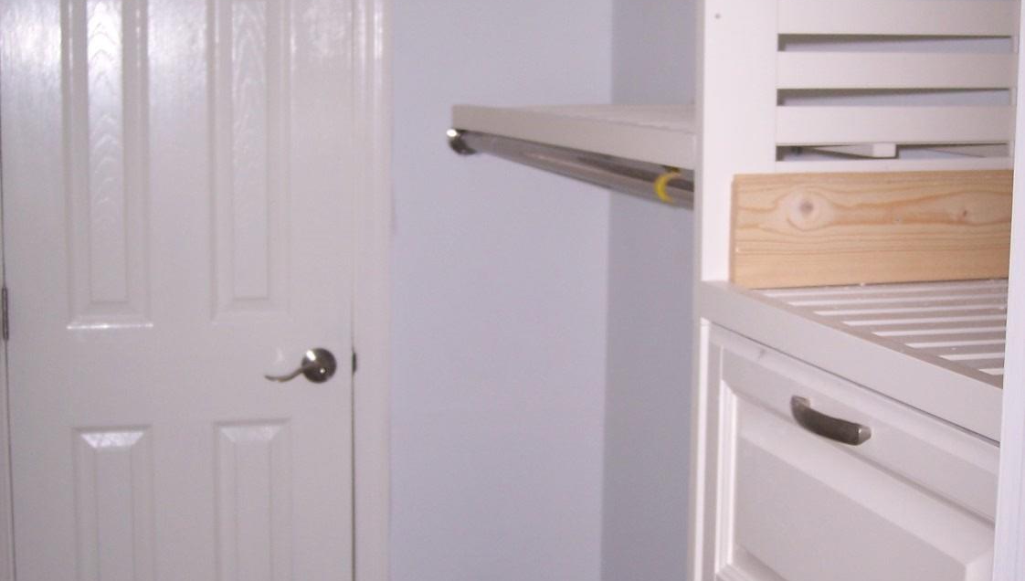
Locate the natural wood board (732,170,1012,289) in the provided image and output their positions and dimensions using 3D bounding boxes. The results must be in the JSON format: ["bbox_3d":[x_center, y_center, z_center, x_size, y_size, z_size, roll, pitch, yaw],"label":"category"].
[{"bbox_3d":[0.377,-0.059,1.509,0.342,0.106,0.020,-2,9,-16],"label":"natural wood board"}]

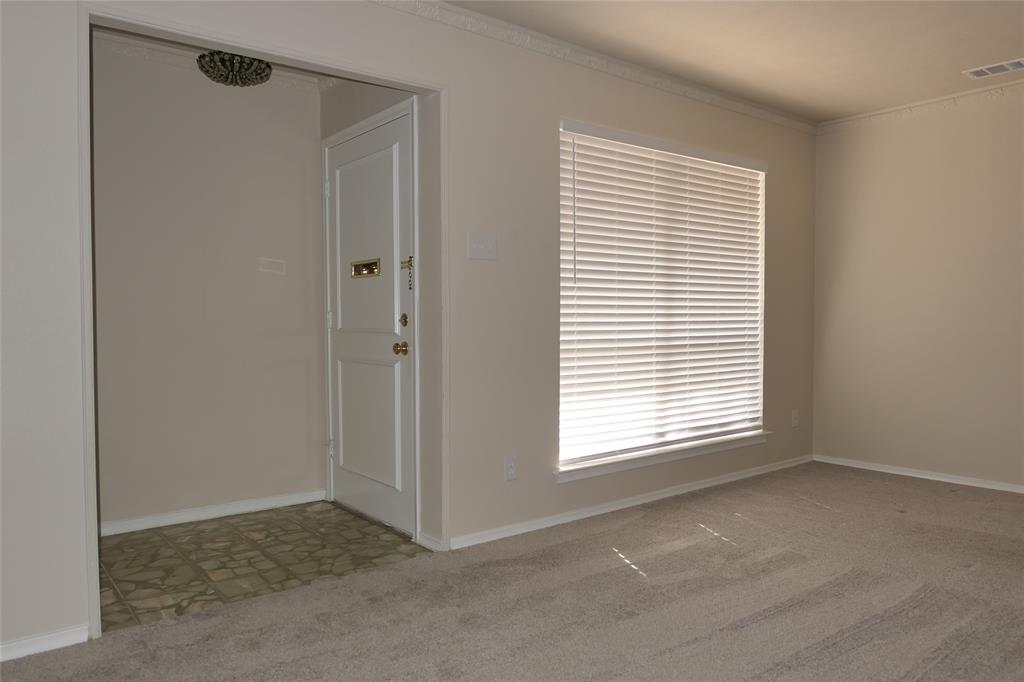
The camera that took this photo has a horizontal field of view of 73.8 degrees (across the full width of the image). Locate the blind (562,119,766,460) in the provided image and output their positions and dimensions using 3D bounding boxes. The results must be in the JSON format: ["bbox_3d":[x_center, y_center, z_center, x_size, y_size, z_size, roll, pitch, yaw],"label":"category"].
[{"bbox_3d":[0.913,-0.231,3.957,1.755,1.715,0.060,-2,3,-37],"label":"blind"}]

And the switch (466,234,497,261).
[{"bbox_3d":[-0.131,-0.429,3.104,0.166,0.114,0.020,-2,3,-37],"label":"switch"}]

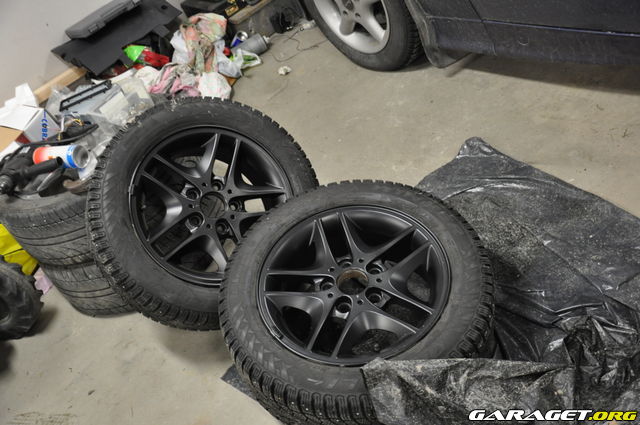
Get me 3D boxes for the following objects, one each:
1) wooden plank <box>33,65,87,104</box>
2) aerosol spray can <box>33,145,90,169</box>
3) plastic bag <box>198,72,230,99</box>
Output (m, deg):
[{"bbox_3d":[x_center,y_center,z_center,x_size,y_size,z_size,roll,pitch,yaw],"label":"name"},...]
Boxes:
[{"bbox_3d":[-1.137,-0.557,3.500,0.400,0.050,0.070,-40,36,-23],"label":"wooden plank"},{"bbox_3d":[-0.805,-0.174,2.480,0.185,0.067,0.067,2,41,24],"label":"aerosol spray can"},{"bbox_3d":[-0.460,-0.542,3.480,0.140,0.120,0.130,-27,33,-3],"label":"plastic bag"}]

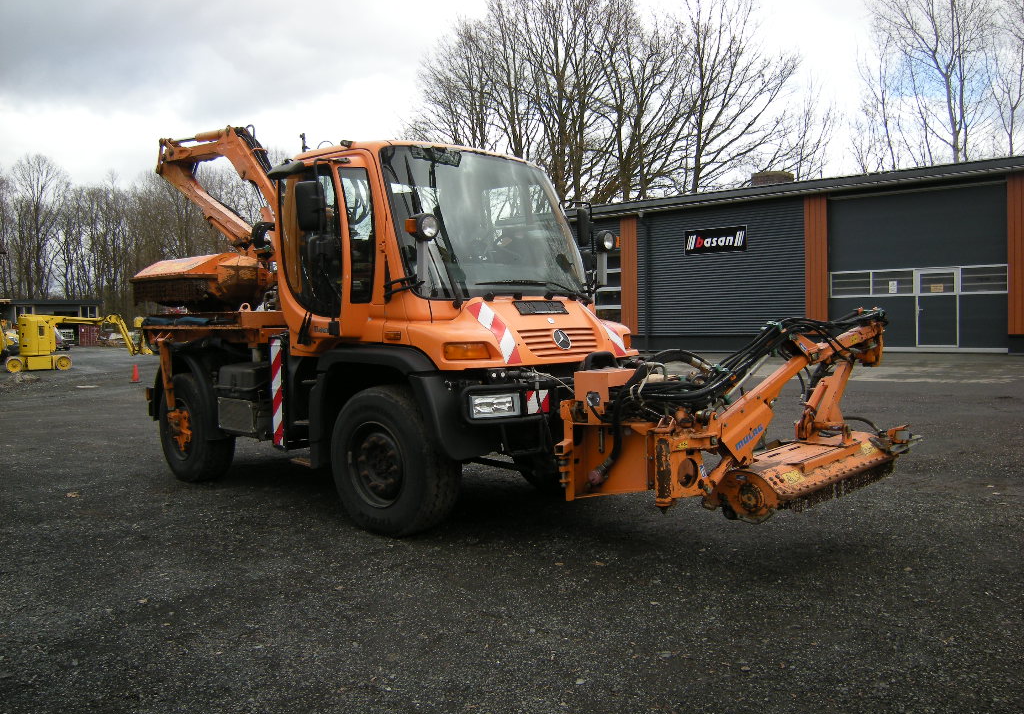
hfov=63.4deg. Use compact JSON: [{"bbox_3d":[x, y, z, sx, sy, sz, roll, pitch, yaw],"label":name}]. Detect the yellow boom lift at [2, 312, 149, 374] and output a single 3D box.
[{"bbox_3d":[-15.420,-0.564,29.960,5.000,2.000,1.200,-3,3,-33],"label":"yellow boom lift"}]

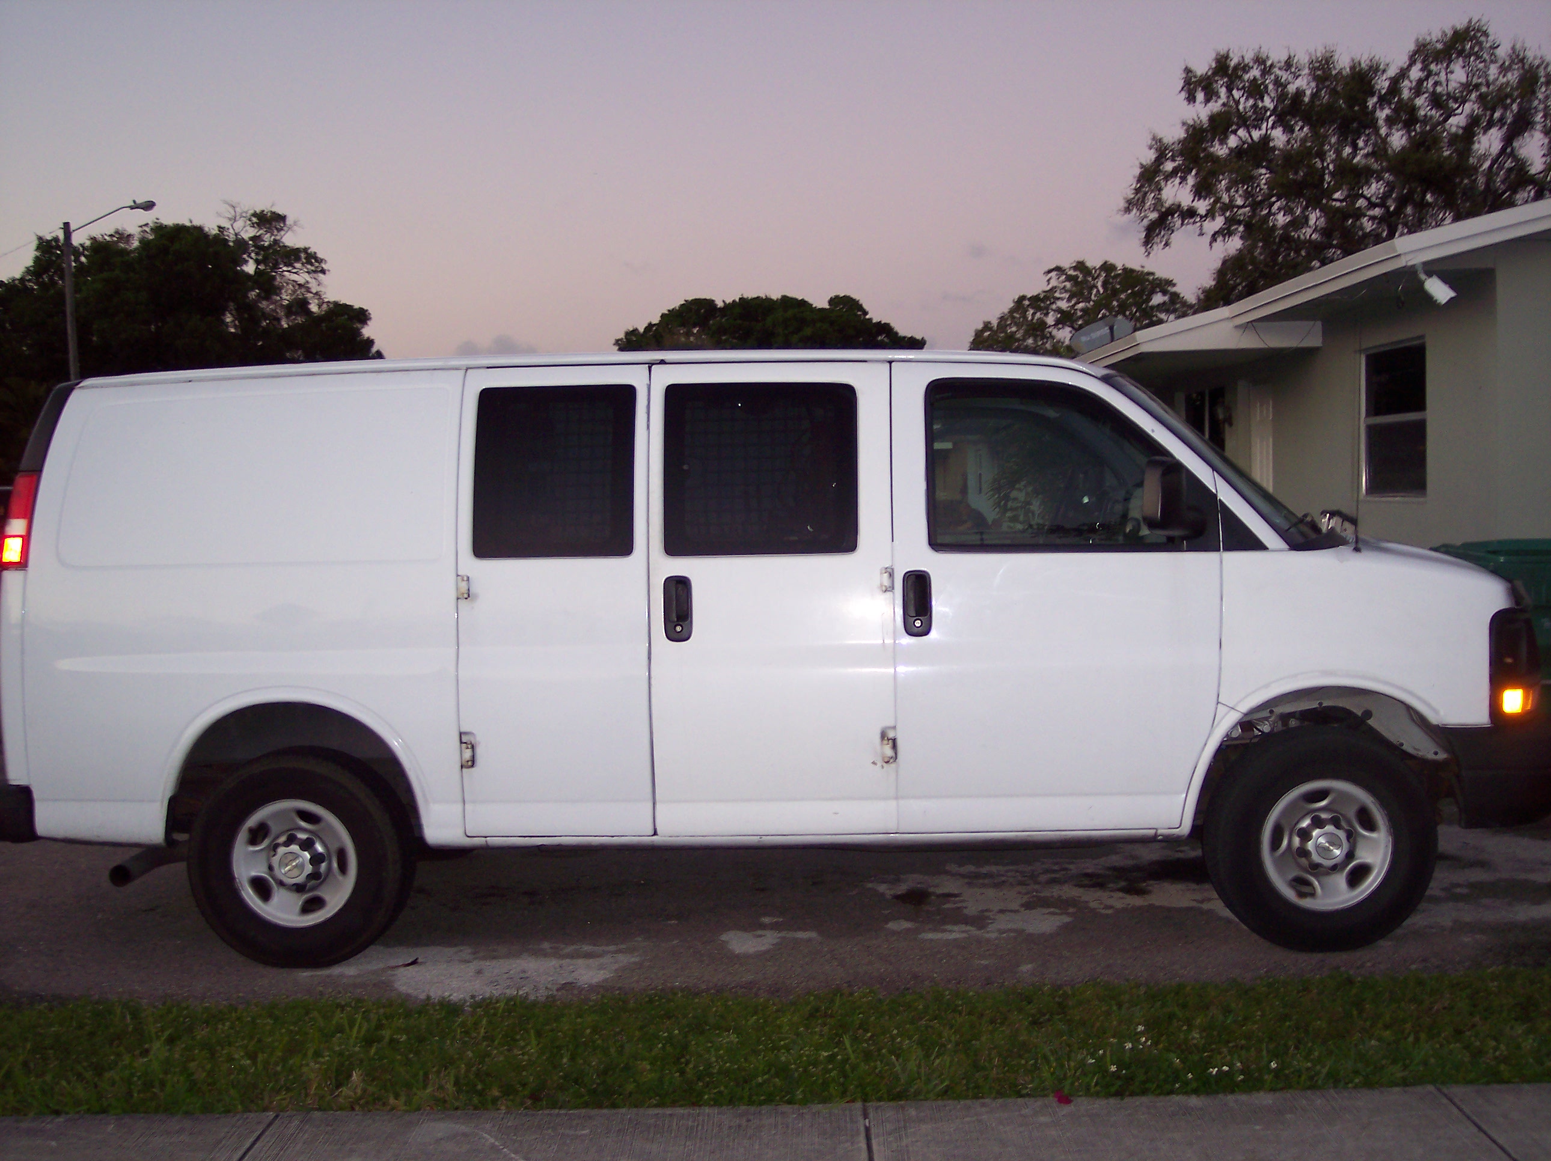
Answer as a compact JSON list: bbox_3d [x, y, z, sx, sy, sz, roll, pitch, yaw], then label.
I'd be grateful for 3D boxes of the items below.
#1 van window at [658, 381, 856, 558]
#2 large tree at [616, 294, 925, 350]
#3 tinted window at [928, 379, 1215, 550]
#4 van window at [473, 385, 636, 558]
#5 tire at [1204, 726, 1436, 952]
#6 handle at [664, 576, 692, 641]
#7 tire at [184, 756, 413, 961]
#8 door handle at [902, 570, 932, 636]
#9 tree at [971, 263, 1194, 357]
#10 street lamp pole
[{"bbox_3d":[-0.050,-0.369,5.663,0.647,0.587,0.050,-1,-8,3],"label":"van window"},{"bbox_3d":[-0.040,-5.222,55.199,11.500,8.121,11.000,-1,3,0],"label":"large tree"},{"bbox_3d":[0.980,-0.380,5.615,0.954,0.577,0.060,-1,-8,3],"label":"tinted window"},{"bbox_3d":[-0.741,-0.365,5.694,0.546,0.590,0.050,-1,-8,3],"label":"van window"},{"bbox_3d":[1.811,0.853,5.679,0.733,0.727,0.230,-1,3,3],"label":"tire"},{"bbox_3d":[-0.320,0.095,5.612,0.096,0.214,0.050,-1,-1,3],"label":"handle"},{"bbox_3d":[-1.614,0.939,5.838,0.733,0.727,0.230,-1,3,3],"label":"tire"},{"bbox_3d":[0.466,0.076,5.576,0.097,0.216,0.050,-1,-1,3],"label":"door handle"},{"bbox_3d":[7.878,-4.319,42.177,6.800,7.214,6.500,-1,3,0],"label":"tree"},{"bbox_3d":[-16.806,-4.902,43.103,2.388,9.472,0.350,-1,3,0],"label":"street lamp pole"}]

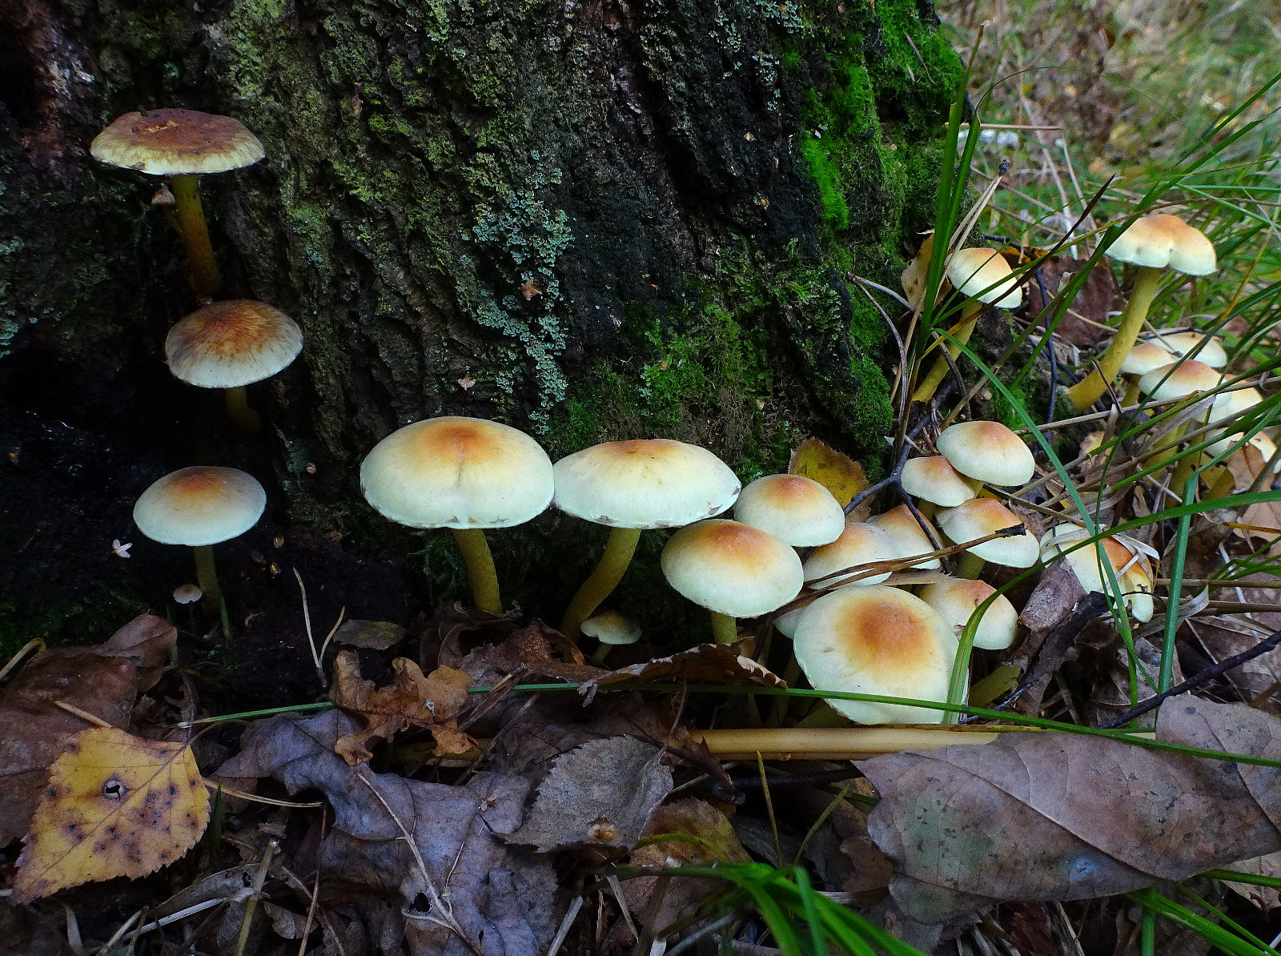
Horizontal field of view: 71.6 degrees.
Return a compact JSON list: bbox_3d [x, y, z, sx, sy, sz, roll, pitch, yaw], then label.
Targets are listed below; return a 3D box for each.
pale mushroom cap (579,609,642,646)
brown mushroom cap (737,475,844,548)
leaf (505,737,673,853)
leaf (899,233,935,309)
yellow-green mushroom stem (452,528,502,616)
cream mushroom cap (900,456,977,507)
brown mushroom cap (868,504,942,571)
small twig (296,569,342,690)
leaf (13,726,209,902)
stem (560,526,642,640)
[{"bbox_3d":[-0.010,0.049,0.290,0.019,0.009,0.019,6,21,-4],"label":"pale mushroom cap"},{"bbox_3d":[0.047,0.010,0.279,0.035,0.015,0.035,0,30,0],"label":"brown mushroom cap"},{"bbox_3d":[-0.014,0.080,0.220,0.044,0.013,0.030,-11,43,-13],"label":"leaf"},{"bbox_3d":[0.126,-0.091,0.394,0.023,0.037,0.011,10,21,16],"label":"leaf"},{"bbox_3d":[-0.058,0.031,0.313,0.011,0.046,0.011,-6,33,3],"label":"yellow-green mushroom stem"},{"bbox_3d":[0.113,0.001,0.335,0.029,0.013,0.029,10,29,-6],"label":"cream mushroom cap"},{"bbox_3d":[0.093,0.021,0.312,0.027,0.015,0.027,5,37,-3],"label":"brown mushroom cap"},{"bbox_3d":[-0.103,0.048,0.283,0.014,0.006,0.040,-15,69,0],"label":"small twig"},{"bbox_3d":[-0.130,0.081,0.215,0.045,0.009,0.052,21,26,7],"label":"leaf"},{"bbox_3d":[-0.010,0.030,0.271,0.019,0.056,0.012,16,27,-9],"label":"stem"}]

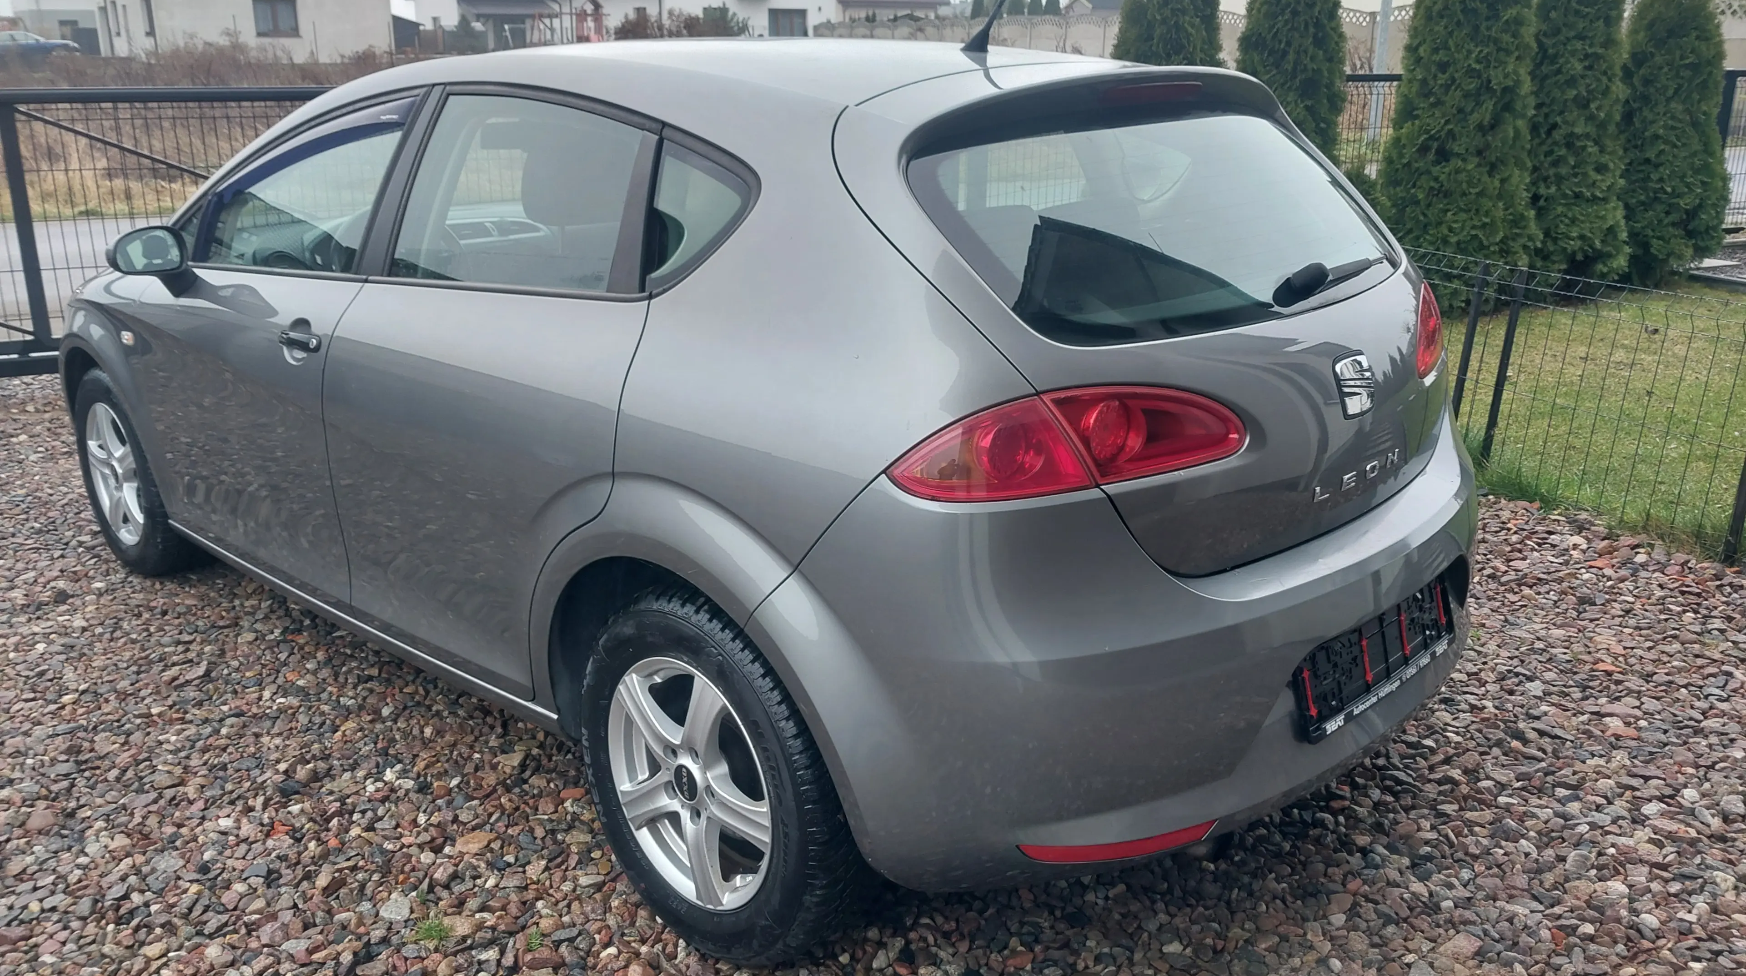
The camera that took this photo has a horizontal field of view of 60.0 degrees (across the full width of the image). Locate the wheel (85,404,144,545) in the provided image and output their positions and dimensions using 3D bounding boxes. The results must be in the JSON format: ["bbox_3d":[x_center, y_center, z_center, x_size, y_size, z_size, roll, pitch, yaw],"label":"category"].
[{"bbox_3d":[-2.063,-0.054,4.276,0.150,0.420,0.420,-16,23,-42],"label":"wheel"}]

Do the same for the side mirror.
[{"bbox_3d":[-1.714,-0.565,3.557,0.195,0.132,0.115,-16,23,-42],"label":"side mirror"}]

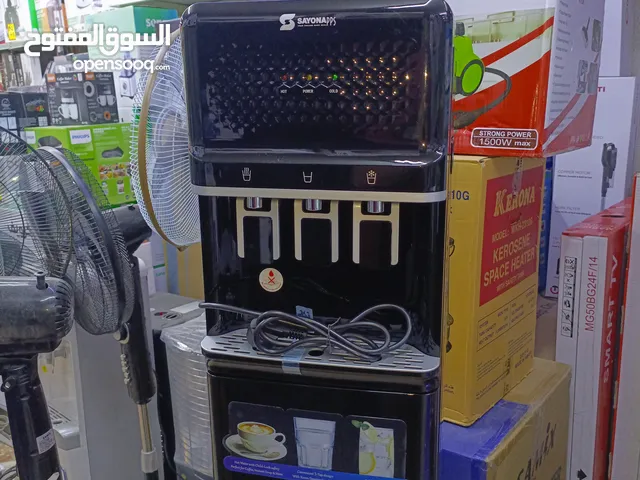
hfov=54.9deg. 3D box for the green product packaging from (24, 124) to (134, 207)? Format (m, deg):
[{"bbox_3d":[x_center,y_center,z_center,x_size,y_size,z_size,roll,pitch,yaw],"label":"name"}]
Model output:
[{"bbox_3d":[-0.872,-0.277,2.309,0.235,0.290,0.322,6,14,29],"label":"green product packaging"}]

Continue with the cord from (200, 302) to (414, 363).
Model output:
[{"bbox_3d":[-0.027,0.110,0.848,0.300,0.056,0.105,3,13,14],"label":"cord"}]

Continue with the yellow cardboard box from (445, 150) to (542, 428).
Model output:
[{"bbox_3d":[0.254,0.060,1.367,0.345,0.505,0.345,9,15,37],"label":"yellow cardboard box"}]

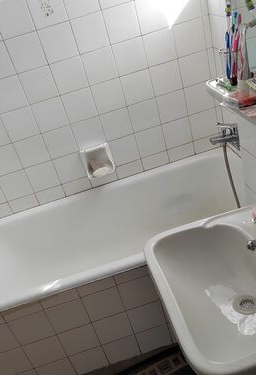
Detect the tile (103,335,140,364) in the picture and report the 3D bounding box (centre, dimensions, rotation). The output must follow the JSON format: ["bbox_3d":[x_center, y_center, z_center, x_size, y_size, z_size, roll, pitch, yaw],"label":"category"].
[{"bbox_3d":[-0.024,0.724,1.487,0.151,0.135,0.010,-18,27,-2],"label":"tile"}]

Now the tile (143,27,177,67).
[{"bbox_3d":[0.155,-0.672,1.600,0.151,0.148,0.010,-18,27,-2],"label":"tile"}]

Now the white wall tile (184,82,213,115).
[{"bbox_3d":[0.375,-0.470,1.746,0.150,0.149,0.010,-18,27,-2],"label":"white wall tile"}]

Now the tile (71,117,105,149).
[{"bbox_3d":[-0.202,-0.281,1.728,0.150,0.150,0.010,-18,28,-2],"label":"tile"}]

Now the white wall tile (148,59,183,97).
[{"bbox_3d":[0.193,-0.549,1.676,0.150,0.150,0.010,-18,28,-2],"label":"white wall tile"}]

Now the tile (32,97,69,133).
[{"bbox_3d":[-0.378,-0.352,1.621,0.150,0.148,0.009,-18,27,-2],"label":"tile"}]

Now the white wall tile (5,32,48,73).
[{"bbox_3d":[-0.459,-0.613,1.511,0.151,0.148,0.010,-18,27,-2],"label":"white wall tile"}]

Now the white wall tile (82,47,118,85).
[{"bbox_3d":[-0.133,-0.579,1.589,0.151,0.148,0.010,-18,27,-2],"label":"white wall tile"}]

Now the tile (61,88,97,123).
[{"bbox_3d":[-0.235,-0.398,1.626,0.150,0.148,0.009,-18,27,-2],"label":"tile"}]

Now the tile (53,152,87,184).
[{"bbox_3d":[-0.308,-0.107,1.783,0.150,0.149,0.010,-18,27,-2],"label":"tile"}]

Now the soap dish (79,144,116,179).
[{"bbox_3d":[-0.159,-0.149,1.760,0.150,0.148,0.070,-18,27,-2],"label":"soap dish"}]

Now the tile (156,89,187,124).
[{"bbox_3d":[0.229,-0.420,1.726,0.149,0.147,0.010,-18,27,-2],"label":"tile"}]

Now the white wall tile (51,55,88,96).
[{"bbox_3d":[-0.276,-0.530,1.574,0.150,0.150,0.010,-18,28,-3],"label":"white wall tile"}]

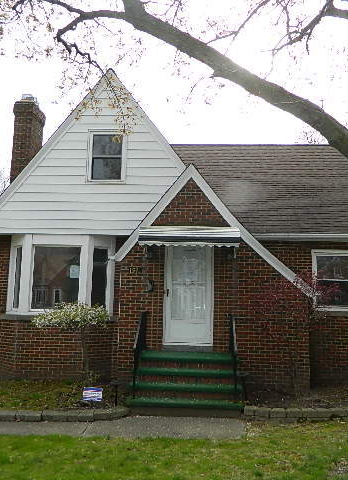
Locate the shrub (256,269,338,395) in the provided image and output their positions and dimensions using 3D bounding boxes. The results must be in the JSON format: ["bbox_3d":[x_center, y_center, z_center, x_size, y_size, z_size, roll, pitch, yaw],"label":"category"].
[{"bbox_3d":[2.288,1.697,8.578,1.575,2.266,1.200,1,-8,3],"label":"shrub"}]

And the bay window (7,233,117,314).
[{"bbox_3d":[-2.590,0.792,10.187,2.410,1.720,0.680,1,-8,3],"label":"bay window"}]

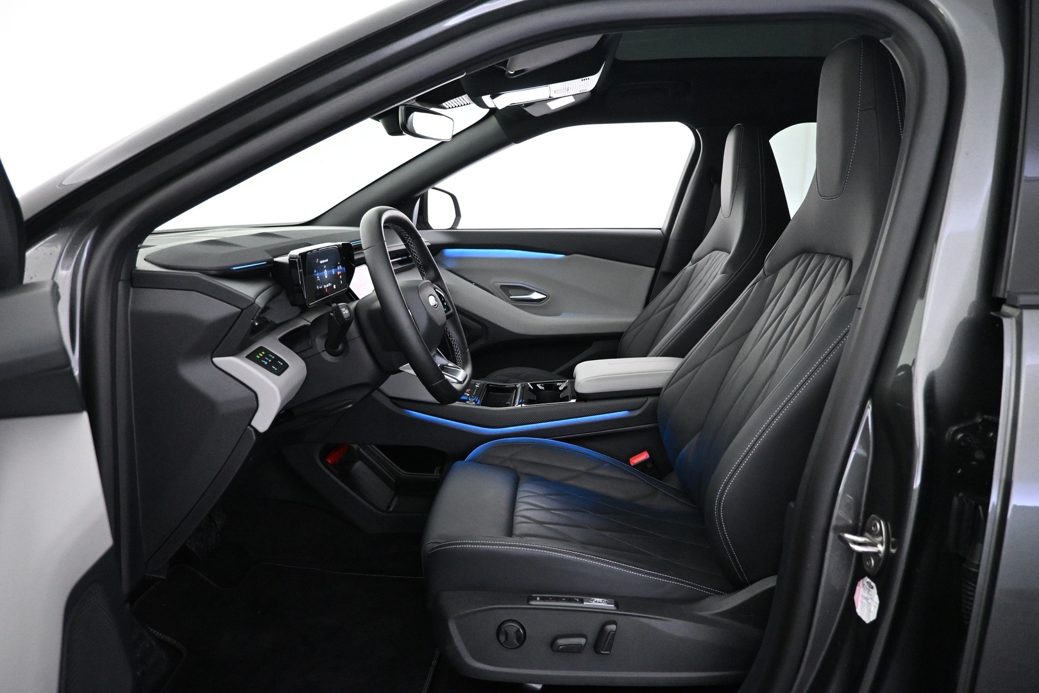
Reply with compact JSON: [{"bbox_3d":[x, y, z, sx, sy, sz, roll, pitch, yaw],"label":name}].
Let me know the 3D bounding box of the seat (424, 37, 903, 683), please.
[{"bbox_3d":[0.237,-0.011,1.172,0.780,0.950,0.550,0,11,3],"label":"seat"}]

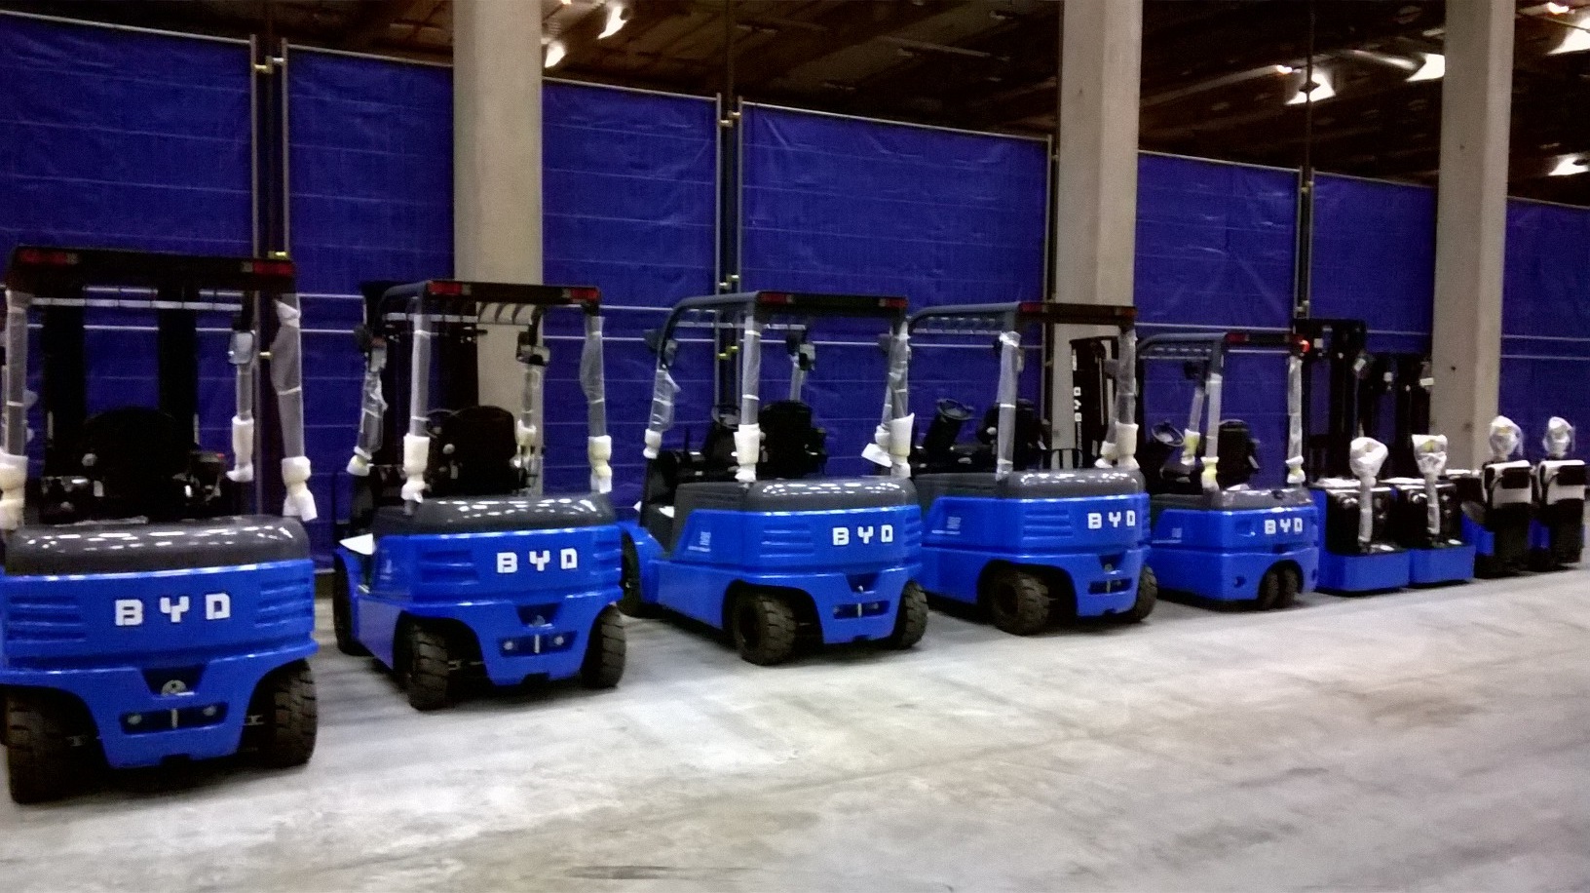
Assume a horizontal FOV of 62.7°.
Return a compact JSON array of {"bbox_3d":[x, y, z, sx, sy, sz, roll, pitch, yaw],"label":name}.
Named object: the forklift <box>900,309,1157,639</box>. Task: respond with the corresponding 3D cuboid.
[{"bbox_3d":[1.549,0.099,9.656,1.270,2.200,2.380,-1,4,-29],"label":"forklift"}]

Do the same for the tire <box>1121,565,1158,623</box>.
[{"bbox_3d":[2.346,1.005,9.233,0.185,0.464,0.464,-1,4,-24],"label":"tire"}]

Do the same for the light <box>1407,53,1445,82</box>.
[{"bbox_3d":[9.949,-5.933,20.415,0.560,0.430,0.560,-1,4,-29],"label":"light"}]

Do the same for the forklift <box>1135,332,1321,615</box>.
[{"bbox_3d":[3.182,0.128,10.596,1.120,2.070,2.200,-1,4,-29],"label":"forklift"}]

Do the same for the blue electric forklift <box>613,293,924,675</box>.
[{"bbox_3d":[-0.137,0.137,8.692,1.270,2.200,2.380,-1,4,-29],"label":"blue electric forklift"}]

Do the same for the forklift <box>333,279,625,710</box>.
[{"bbox_3d":[-1.880,0.144,7.710,1.300,2.260,2.580,-1,4,-28],"label":"forklift"}]

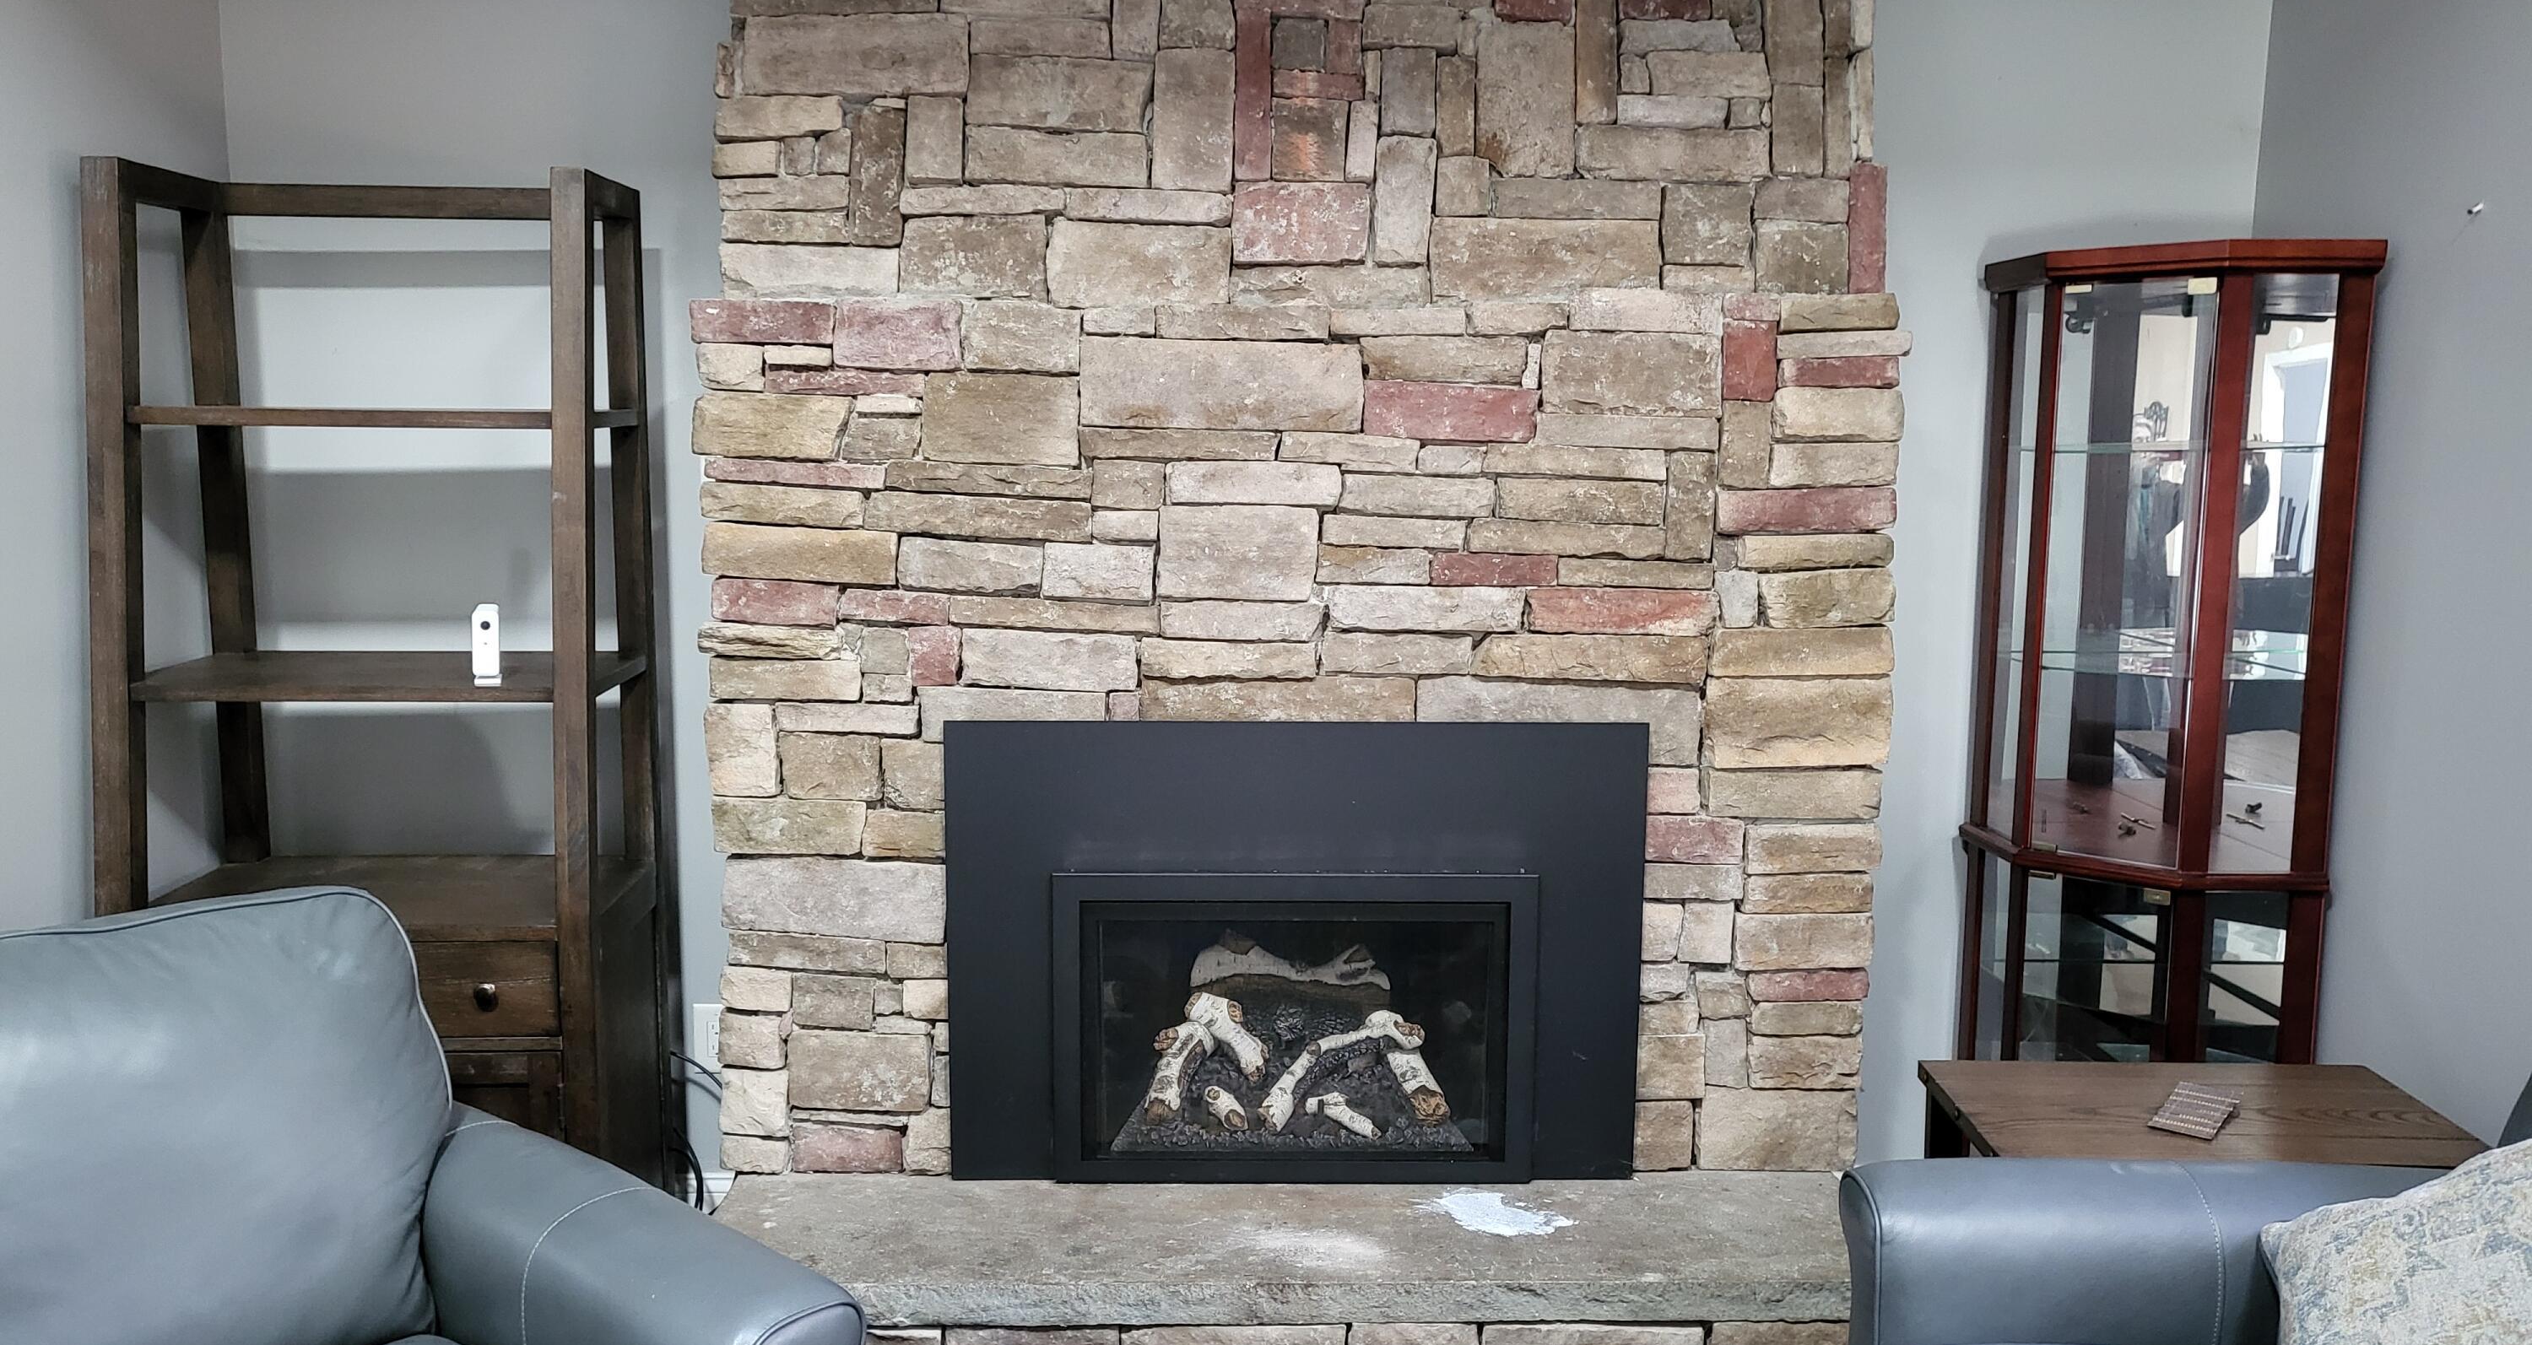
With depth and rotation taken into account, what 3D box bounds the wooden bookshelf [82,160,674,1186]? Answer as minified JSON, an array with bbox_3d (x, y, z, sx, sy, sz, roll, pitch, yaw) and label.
[{"bbox_3d":[-1.366,0.166,2.956,0.735,1.840,0.470,0,8,0],"label":"wooden bookshelf"}]

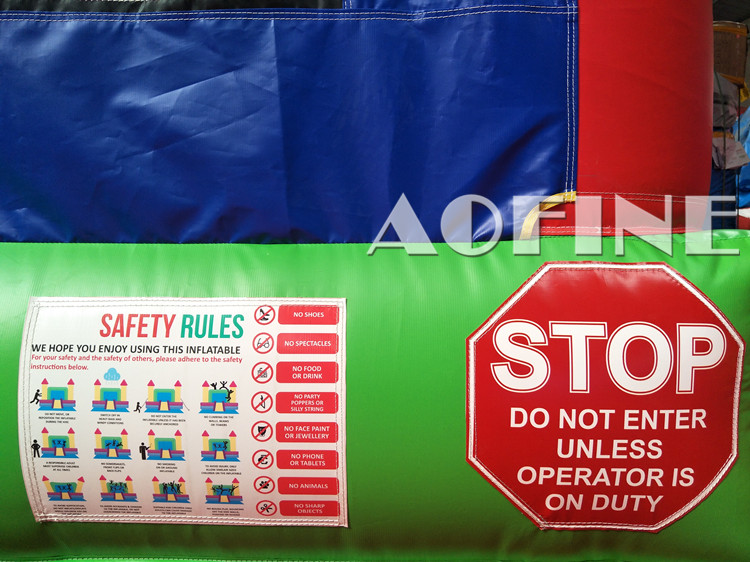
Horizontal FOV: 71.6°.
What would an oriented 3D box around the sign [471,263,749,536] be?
[{"bbox_3d":[0.322,0.163,0.727,0.387,0.378,0.040,0,3,0],"label":"sign"}]

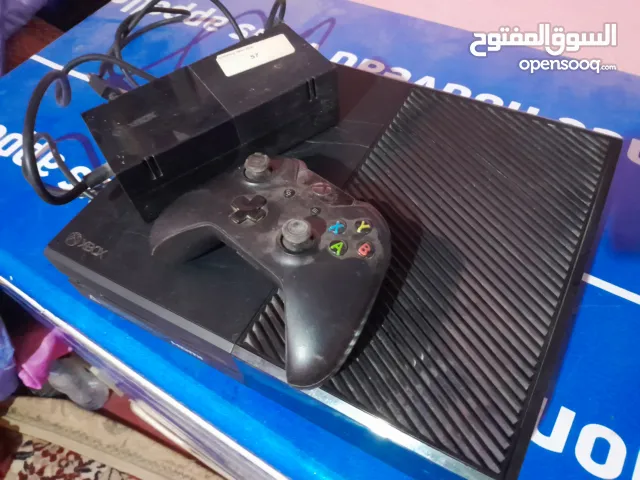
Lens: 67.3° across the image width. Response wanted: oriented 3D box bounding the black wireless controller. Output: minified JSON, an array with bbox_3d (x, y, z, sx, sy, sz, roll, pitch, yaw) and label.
[{"bbox_3d":[-0.024,-0.001,0.292,0.152,0.062,0.107,38,68,27],"label":"black wireless controller"}]

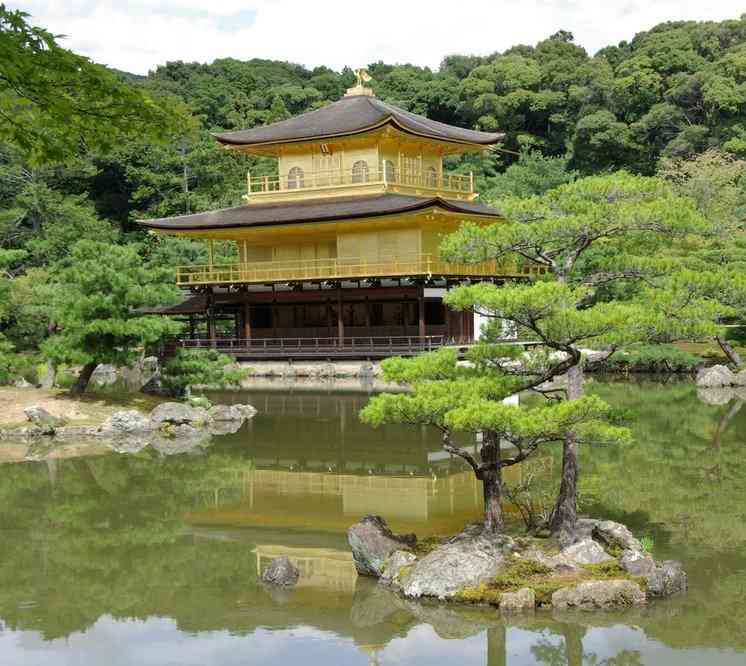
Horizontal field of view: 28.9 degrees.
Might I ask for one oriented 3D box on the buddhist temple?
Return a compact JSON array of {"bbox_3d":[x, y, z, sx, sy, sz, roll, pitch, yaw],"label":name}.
[{"bbox_3d":[-0.475,-5.584,68.263,16.283,13.678,13.101,-1,1,34],"label":"buddhist temple"}]

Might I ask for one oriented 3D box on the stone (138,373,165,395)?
[{"bbox_3d":[-6.456,1.479,42.336,0.820,0.644,0.700,-1,1,-9],"label":"stone"}]

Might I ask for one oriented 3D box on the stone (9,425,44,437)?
[{"bbox_3d":[-7.871,2.215,32.850,0.707,0.251,0.450,-1,1,-14],"label":"stone"}]

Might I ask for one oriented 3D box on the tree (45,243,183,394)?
[{"bbox_3d":[-6.376,-0.390,35.200,3.302,3.666,3.200,-1,1,-10],"label":"tree"}]

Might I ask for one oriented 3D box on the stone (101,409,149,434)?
[{"bbox_3d":[-5.963,2.156,34.836,1.205,0.578,0.950,-1,1,-10],"label":"stone"}]

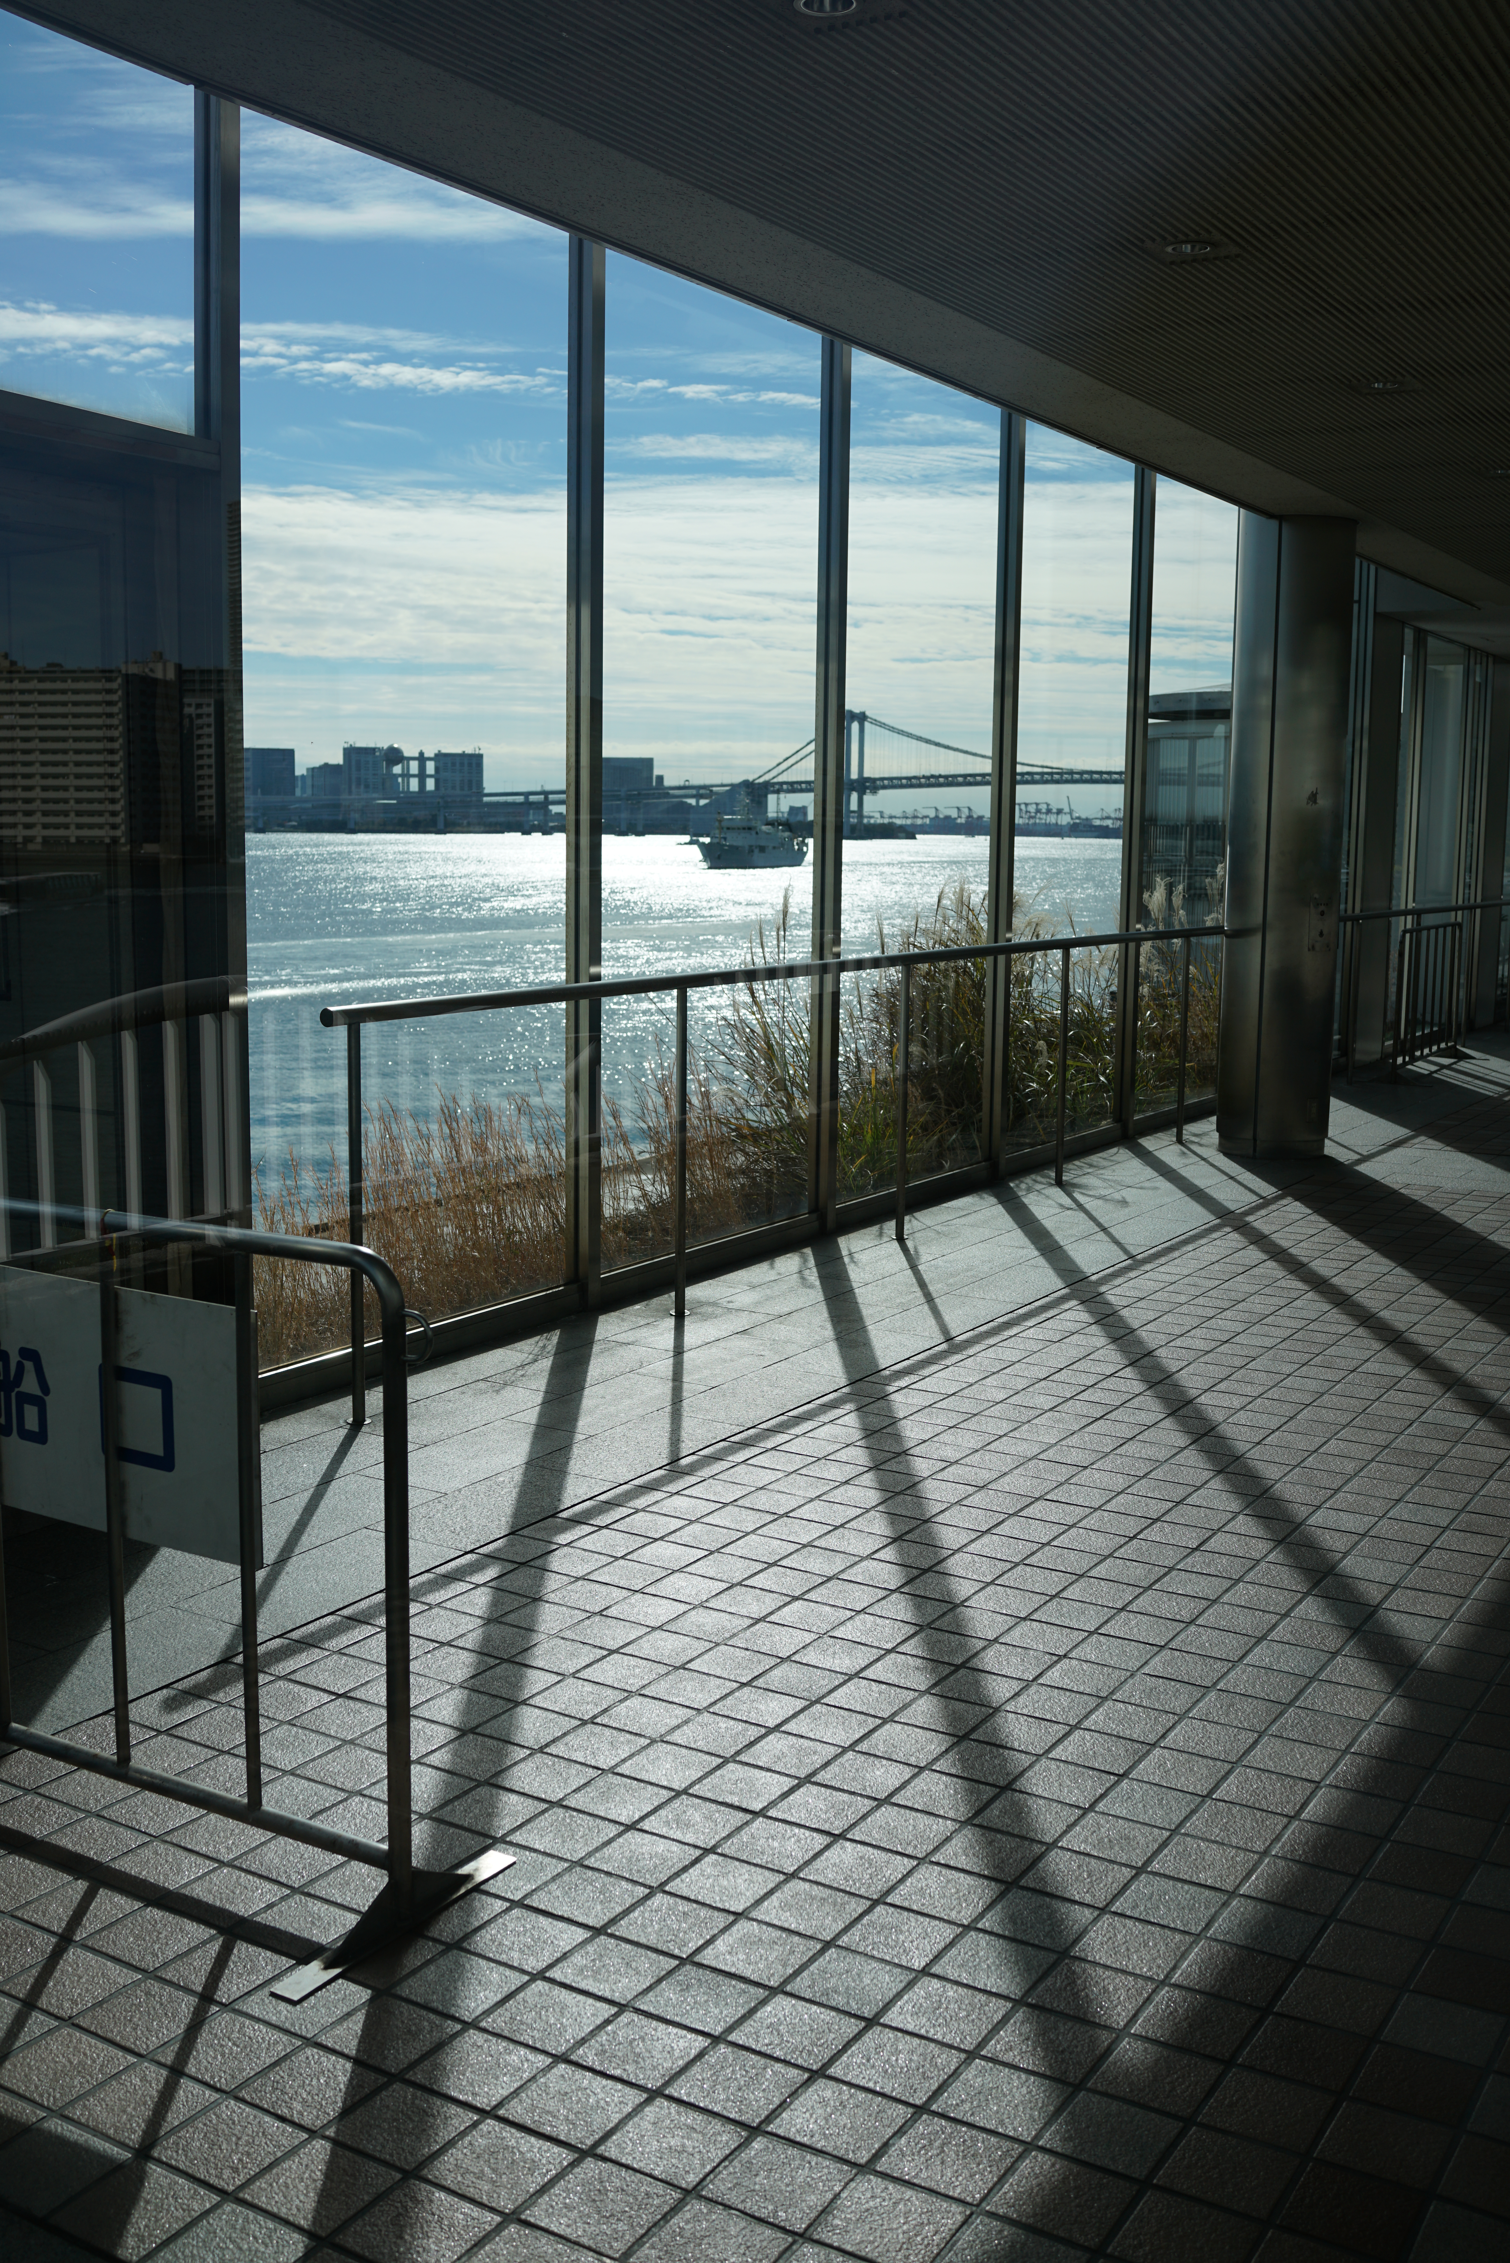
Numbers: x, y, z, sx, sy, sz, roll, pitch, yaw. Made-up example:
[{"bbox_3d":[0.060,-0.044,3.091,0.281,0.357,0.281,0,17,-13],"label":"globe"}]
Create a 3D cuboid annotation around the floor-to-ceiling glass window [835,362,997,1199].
[{"bbox_3d":[0.668,-1.438,9.136,0.100,3.400,1.520,5,9,31],"label":"floor-to-ceiling glass window"}]

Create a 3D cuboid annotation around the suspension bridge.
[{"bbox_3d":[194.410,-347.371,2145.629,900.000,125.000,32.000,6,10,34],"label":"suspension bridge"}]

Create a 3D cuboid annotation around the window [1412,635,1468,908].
[{"bbox_3d":[4.993,-2.129,16.296,0.100,2.900,1.500,5,9,31],"label":"window"}]

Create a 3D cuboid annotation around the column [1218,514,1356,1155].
[{"bbox_3d":[2.590,-1.419,10.733,0.560,3.080,0.560,5,9,31],"label":"column"}]

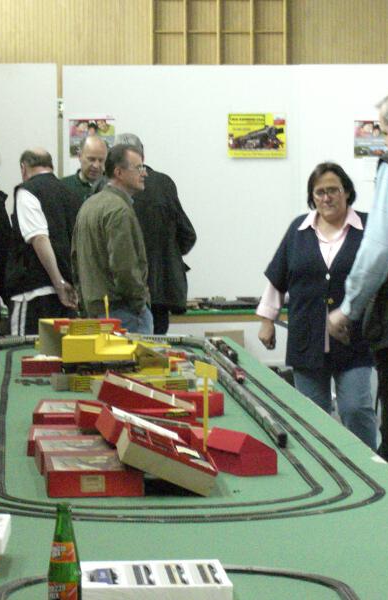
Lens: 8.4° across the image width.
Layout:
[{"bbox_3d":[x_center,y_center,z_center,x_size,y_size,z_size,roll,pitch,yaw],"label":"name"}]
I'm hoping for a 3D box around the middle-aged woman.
[{"bbox_3d":[0.536,0.175,11.000,0.600,1.560,0.360,0,3,3],"label":"middle-aged woman"}]

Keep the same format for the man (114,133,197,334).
[{"bbox_3d":[-0.250,-0.008,13.300,0.540,1.700,0.380,0,3,-9],"label":"man"}]

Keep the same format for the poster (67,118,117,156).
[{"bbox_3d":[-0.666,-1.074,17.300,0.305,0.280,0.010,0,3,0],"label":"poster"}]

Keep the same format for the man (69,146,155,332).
[{"bbox_3d":[-0.406,0.052,12.800,0.340,1.640,0.500,-2,3,-30],"label":"man"}]

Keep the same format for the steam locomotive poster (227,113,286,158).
[{"bbox_3d":[0.414,-1.076,17.300,0.380,0.295,0.012,0,3,0],"label":"steam locomotive poster"}]

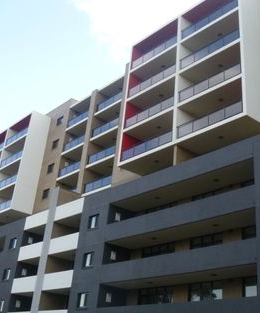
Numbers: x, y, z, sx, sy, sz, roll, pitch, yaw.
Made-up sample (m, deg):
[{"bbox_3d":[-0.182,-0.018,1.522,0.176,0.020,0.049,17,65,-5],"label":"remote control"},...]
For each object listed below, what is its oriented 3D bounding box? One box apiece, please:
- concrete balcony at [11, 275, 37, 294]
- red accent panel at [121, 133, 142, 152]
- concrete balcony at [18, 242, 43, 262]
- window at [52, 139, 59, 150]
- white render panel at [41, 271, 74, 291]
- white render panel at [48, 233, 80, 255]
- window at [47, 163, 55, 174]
[{"bbox_3d":[-9.202,11.324,40.109,0.200,1.250,4.100,25,-32,-35],"label":"concrete balcony"},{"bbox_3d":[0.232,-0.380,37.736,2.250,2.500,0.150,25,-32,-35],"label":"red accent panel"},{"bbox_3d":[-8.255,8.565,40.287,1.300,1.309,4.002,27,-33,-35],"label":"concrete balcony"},{"bbox_3d":[-8.324,-1.290,51.424,0.150,0.980,1.190,25,-32,-35],"label":"window"},{"bbox_3d":[-5.728,9.912,36.535,0.200,1.282,4.186,25,-32,-35],"label":"white render panel"},{"bbox_3d":[-5.263,7.006,36.465,0.200,1.309,4.003,27,-33,-35],"label":"white render panel"},{"bbox_3d":[-8.628,1.411,50.175,0.150,1.000,1.260,25,-32,-35],"label":"window"}]

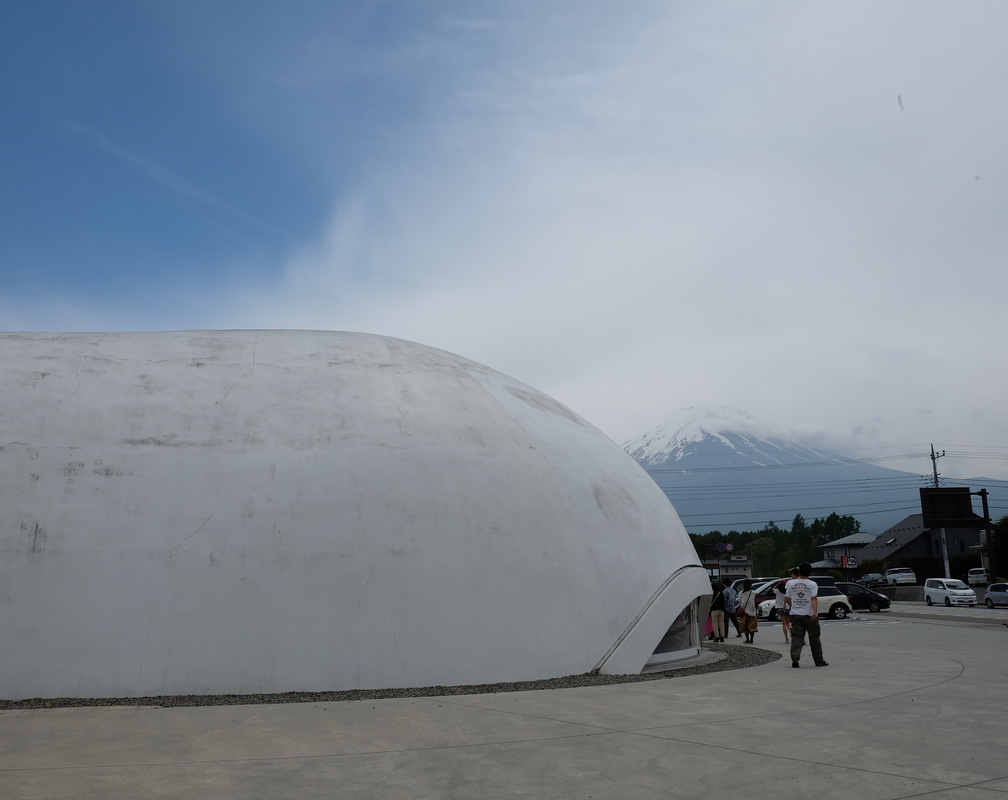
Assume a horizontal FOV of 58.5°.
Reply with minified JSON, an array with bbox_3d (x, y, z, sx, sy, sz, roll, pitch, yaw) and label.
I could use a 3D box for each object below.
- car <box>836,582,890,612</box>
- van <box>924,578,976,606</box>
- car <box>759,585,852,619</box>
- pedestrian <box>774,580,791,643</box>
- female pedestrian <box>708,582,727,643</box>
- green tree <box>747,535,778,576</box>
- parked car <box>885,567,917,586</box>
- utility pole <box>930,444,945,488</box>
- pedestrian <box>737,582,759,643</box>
[{"bbox_3d":[18.850,10.950,50.000,4.500,1.600,1.720,1,-12,-8],"label":"car"},{"bbox_3d":[30.400,13.130,61.400,1.720,1.850,4.600,0,-12,1],"label":"van"},{"bbox_3d":[13.300,9.000,40.000,3.900,1.430,1.730,-1,-12,5],"label":"car"},{"bbox_3d":[7.259,5.539,23.585,0.460,1.580,0.370,1,-12,-8],"label":"pedestrian"},{"bbox_3d":[5.668,5.662,24.024,0.430,1.530,0.310,-1,-12,2],"label":"female pedestrian"},{"bbox_3d":[43.023,27.474,149.057,5.500,9.300,5.500,0,-12,0],"label":"green tree"},{"bbox_3d":[37.400,16.750,85.000,1.760,1.710,4.650,-2,-12,11],"label":"parked car"},{"bbox_3d":[36.209,9.892,73.288,1.200,12.700,0.600,0,-12,0],"label":"utility pole"},{"bbox_3d":[6.377,5.545,23.645,0.480,1.600,0.370,1,-12,-5],"label":"pedestrian"}]

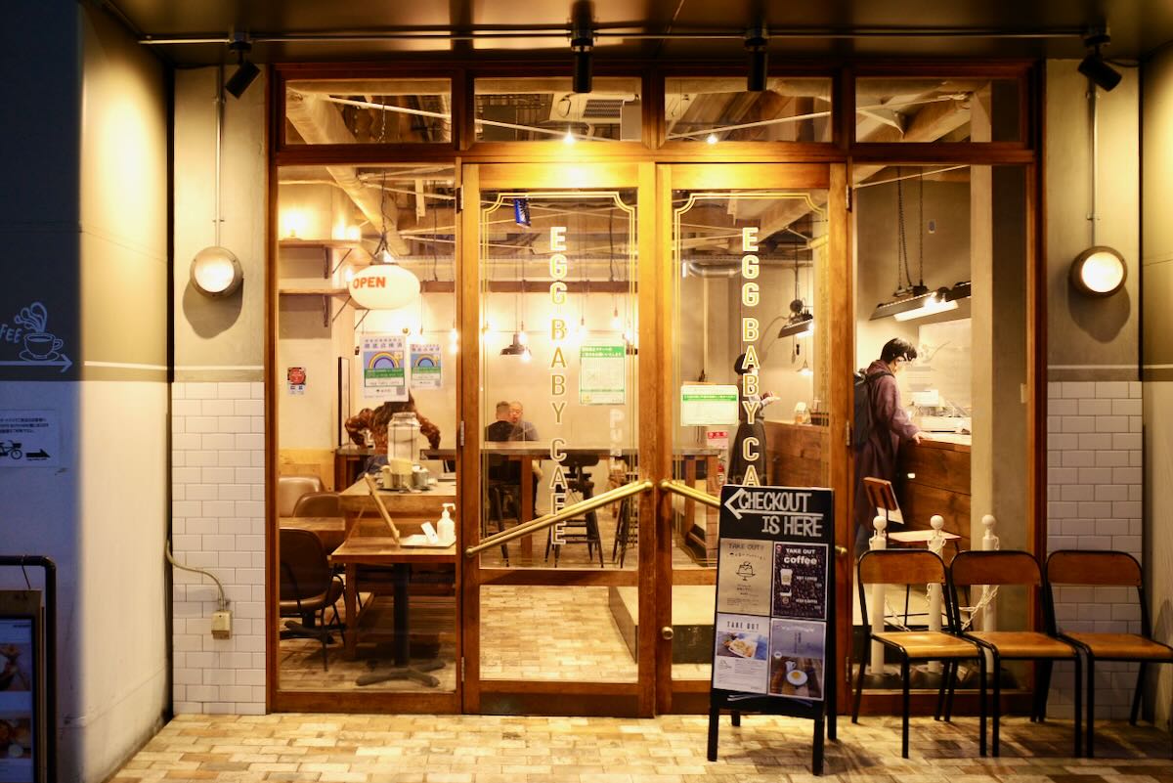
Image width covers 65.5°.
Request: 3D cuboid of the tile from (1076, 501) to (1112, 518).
[{"bbox_3d":[2.308,0.537,4.138,0.150,0.075,0.010,0,0,1],"label":"tile"}]

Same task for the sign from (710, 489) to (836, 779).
[{"bbox_3d":[0.791,0.953,3.832,0.460,1.105,0.420,0,1,21],"label":"sign"}]

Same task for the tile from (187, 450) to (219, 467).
[{"bbox_3d":[-1.781,0.308,4.229,0.150,0.075,0.010,0,1,1],"label":"tile"}]

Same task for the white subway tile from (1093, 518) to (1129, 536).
[{"bbox_3d":[2.400,0.617,4.172,0.151,0.074,0.010,0,0,1],"label":"white subway tile"}]

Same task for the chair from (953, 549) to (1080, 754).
[{"bbox_3d":[1.829,1.100,3.911,0.410,0.775,0.425,0,1,-2],"label":"chair"}]

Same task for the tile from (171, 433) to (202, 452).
[{"bbox_3d":[-1.845,0.231,4.224,0.131,0.075,0.010,0,0,1],"label":"tile"}]

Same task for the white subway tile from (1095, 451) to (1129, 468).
[{"bbox_3d":[2.382,0.303,4.140,0.148,0.074,0.009,0,1,1],"label":"white subway tile"}]

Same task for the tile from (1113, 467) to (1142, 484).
[{"bbox_3d":[2.450,0.381,4.140,0.135,0.076,0.009,0,1,1],"label":"tile"}]

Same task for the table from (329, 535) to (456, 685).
[{"bbox_3d":[-0.942,1.143,4.725,0.630,0.690,0.500,0,1,1],"label":"table"}]

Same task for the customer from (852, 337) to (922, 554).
[{"bbox_3d":[2.006,0.438,6.152,0.480,1.630,0.460,0,1,-11],"label":"customer"}]

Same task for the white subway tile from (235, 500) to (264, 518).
[{"bbox_3d":[-1.546,0.539,4.199,0.138,0.077,0.009,0,1,1],"label":"white subway tile"}]

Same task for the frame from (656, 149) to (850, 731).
[{"bbox_3d":[0.764,0.217,4.185,0.900,2.530,0.080,0,0,1],"label":"frame"}]

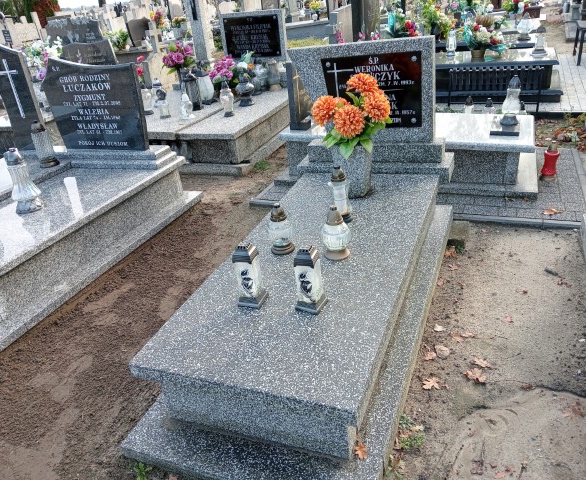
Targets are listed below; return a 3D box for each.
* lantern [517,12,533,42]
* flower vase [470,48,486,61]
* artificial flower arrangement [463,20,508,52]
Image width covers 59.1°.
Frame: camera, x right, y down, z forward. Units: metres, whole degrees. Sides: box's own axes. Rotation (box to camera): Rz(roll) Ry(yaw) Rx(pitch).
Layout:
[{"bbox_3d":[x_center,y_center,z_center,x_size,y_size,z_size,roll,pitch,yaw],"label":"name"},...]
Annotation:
[{"bbox_3d":[3.122,-2.850,6.918,0.220,0.350,0.220,4,29,22],"label":"lantern"},{"bbox_3d":[2.238,-2.260,6.224,0.170,0.130,0.170,4,29,22],"label":"flower vase"},{"bbox_3d":[2.061,-2.152,5.531,0.460,0.330,0.380,4,30,22],"label":"artificial flower arrangement"}]

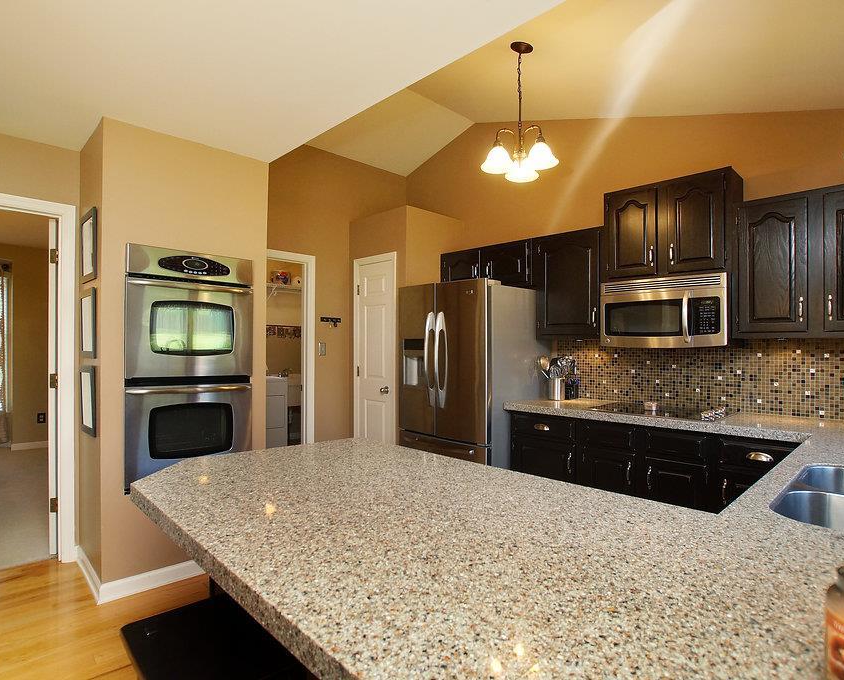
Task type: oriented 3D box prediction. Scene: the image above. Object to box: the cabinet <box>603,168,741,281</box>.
[{"bbox_3d":[1.611,-0.689,2.958,0.743,0.613,0.330,0,0,45],"label":"cabinet"}]

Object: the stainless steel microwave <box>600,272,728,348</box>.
[{"bbox_3d":[1.582,-0.176,2.929,0.732,0.410,0.410,0,0,45],"label":"stainless steel microwave"}]

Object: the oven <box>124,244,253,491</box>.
[{"bbox_3d":[-1.500,0.146,2.818,0.600,1.307,0.685,0,0,45],"label":"oven"}]

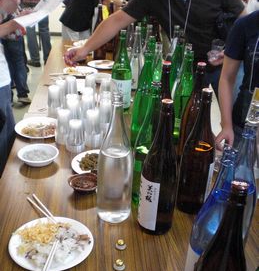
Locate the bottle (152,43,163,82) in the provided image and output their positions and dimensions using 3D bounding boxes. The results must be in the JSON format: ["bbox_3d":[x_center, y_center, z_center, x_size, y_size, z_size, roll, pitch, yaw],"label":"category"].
[{"bbox_3d":[0.120,-0.213,1.719,0.105,0.397,0.105,3,25,0],"label":"bottle"}]

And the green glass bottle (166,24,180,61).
[{"bbox_3d":[0.258,-0.428,2.191,0.105,0.397,0.105,3,25,0],"label":"green glass bottle"}]

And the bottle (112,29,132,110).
[{"bbox_3d":[-0.037,-0.344,1.981,0.105,0.397,0.105,3,25,0],"label":"bottle"}]

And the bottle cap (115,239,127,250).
[{"bbox_3d":[-0.022,0.303,1.056,0.032,0.017,0.032,2,26,-1],"label":"bottle cap"}]

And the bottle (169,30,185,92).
[{"bbox_3d":[0.257,-0.355,2.013,0.105,0.397,0.105,3,26,0],"label":"bottle"}]

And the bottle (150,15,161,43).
[{"bbox_3d":[0.140,-0.571,2.484,0.105,0.397,0.105,3,25,0],"label":"bottle"}]

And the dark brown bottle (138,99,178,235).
[{"bbox_3d":[0.089,0.089,1.071,0.105,0.398,0.105,3,25,-1],"label":"dark brown bottle"}]

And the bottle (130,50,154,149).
[{"bbox_3d":[0.071,-0.146,1.584,0.105,0.394,0.105,4,25,2],"label":"bottle"}]

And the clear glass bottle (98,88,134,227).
[{"bbox_3d":[-0.040,0.062,1.115,0.105,0.397,0.105,3,25,0],"label":"clear glass bottle"}]

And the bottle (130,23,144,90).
[{"bbox_3d":[0.046,-0.464,2.286,0.100,0.377,0.100,3,25,0],"label":"bottle"}]

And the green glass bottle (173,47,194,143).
[{"bbox_3d":[0.237,-0.163,1.626,0.105,0.397,0.105,3,25,0],"label":"green glass bottle"}]

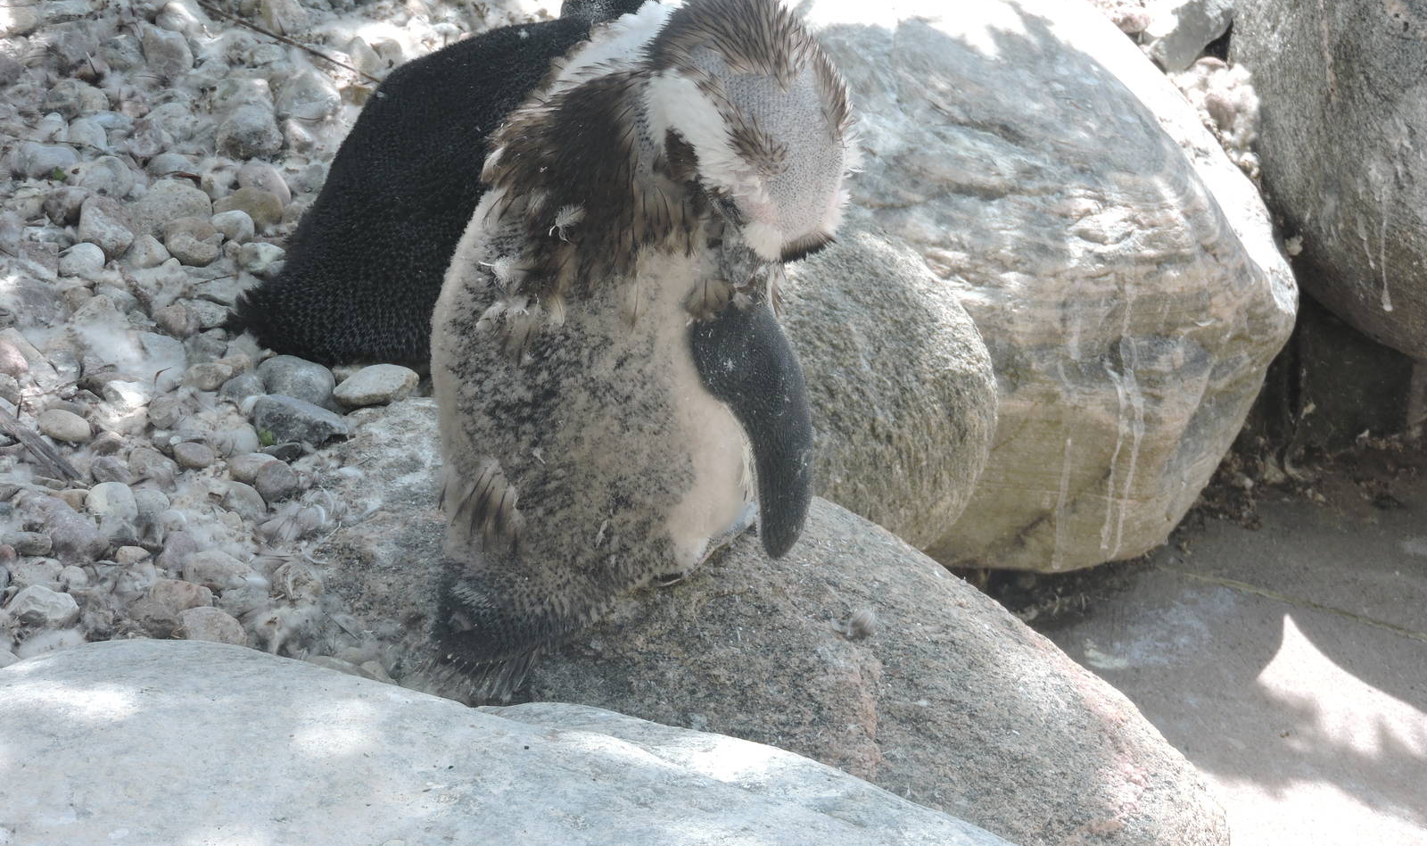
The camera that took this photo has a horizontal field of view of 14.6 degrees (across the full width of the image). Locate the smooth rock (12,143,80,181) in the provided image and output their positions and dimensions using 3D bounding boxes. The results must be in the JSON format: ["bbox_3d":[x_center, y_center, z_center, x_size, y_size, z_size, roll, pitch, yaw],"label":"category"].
[{"bbox_3d":[-0.531,-0.207,4.416,0.052,0.026,0.042,0,28,0],"label":"smooth rock"}]

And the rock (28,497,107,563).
[{"bbox_3d":[-0.451,0.075,3.885,0.060,0.036,0.040,15,32,26],"label":"rock"}]

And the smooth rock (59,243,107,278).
[{"bbox_3d":[-0.482,-0.124,4.259,0.037,0.026,0.032,0,28,0],"label":"smooth rock"}]

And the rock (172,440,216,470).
[{"bbox_3d":[-0.358,0.023,3.830,0.030,0.018,0.025,0,29,0],"label":"rock"}]

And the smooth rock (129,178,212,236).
[{"bbox_3d":[-0.406,-0.162,4.163,0.061,0.040,0.050,0,29,0],"label":"smooth rock"}]

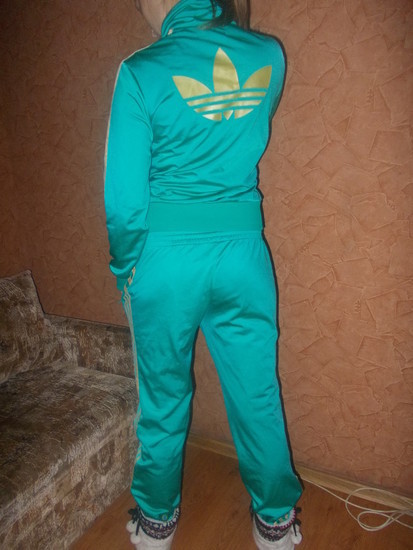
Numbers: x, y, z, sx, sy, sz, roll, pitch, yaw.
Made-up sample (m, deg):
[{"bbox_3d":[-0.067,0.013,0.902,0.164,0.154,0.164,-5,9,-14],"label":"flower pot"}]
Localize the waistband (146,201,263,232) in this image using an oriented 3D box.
[{"bbox_3d":[-0.010,-0.157,1.132,0.310,0.080,0.220,-3,12,-15],"label":"waistband"}]

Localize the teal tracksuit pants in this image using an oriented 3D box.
[{"bbox_3d":[0.030,0.292,1.238,0.460,0.860,0.310,-3,12,-14],"label":"teal tracksuit pants"}]

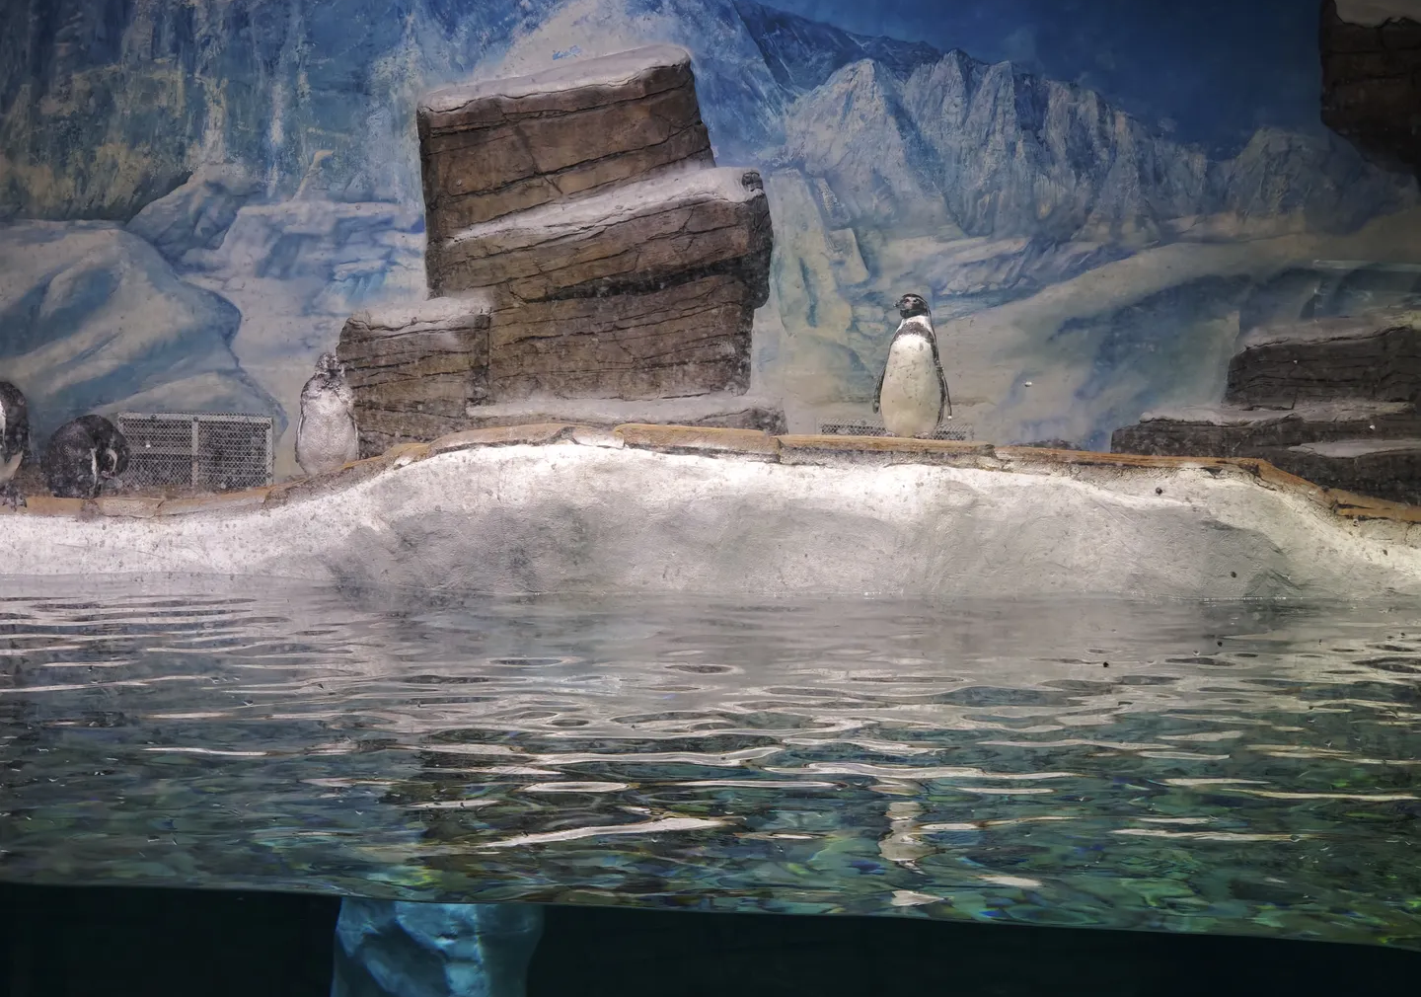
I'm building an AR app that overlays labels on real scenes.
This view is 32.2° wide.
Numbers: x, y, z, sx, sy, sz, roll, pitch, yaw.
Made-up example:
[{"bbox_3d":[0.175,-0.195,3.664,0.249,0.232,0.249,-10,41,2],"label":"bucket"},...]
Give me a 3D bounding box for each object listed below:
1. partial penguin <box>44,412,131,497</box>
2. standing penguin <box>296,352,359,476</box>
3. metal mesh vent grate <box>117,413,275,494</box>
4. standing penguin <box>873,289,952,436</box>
[{"bbox_3d":[-2.550,-0.170,10.100,0.340,0.350,0.250,1,1,15],"label":"partial penguin"},{"bbox_3d":[-1.573,-0.330,10.100,0.255,0.520,0.250,1,1,-12],"label":"standing penguin"},{"bbox_3d":[-2.235,-0.195,10.700,0.680,0.350,0.030,1,1,0],"label":"metal mesh vent grate"},{"bbox_3d":[0.818,-0.534,10.000,0.315,0.595,0.260,1,1,16],"label":"standing penguin"}]

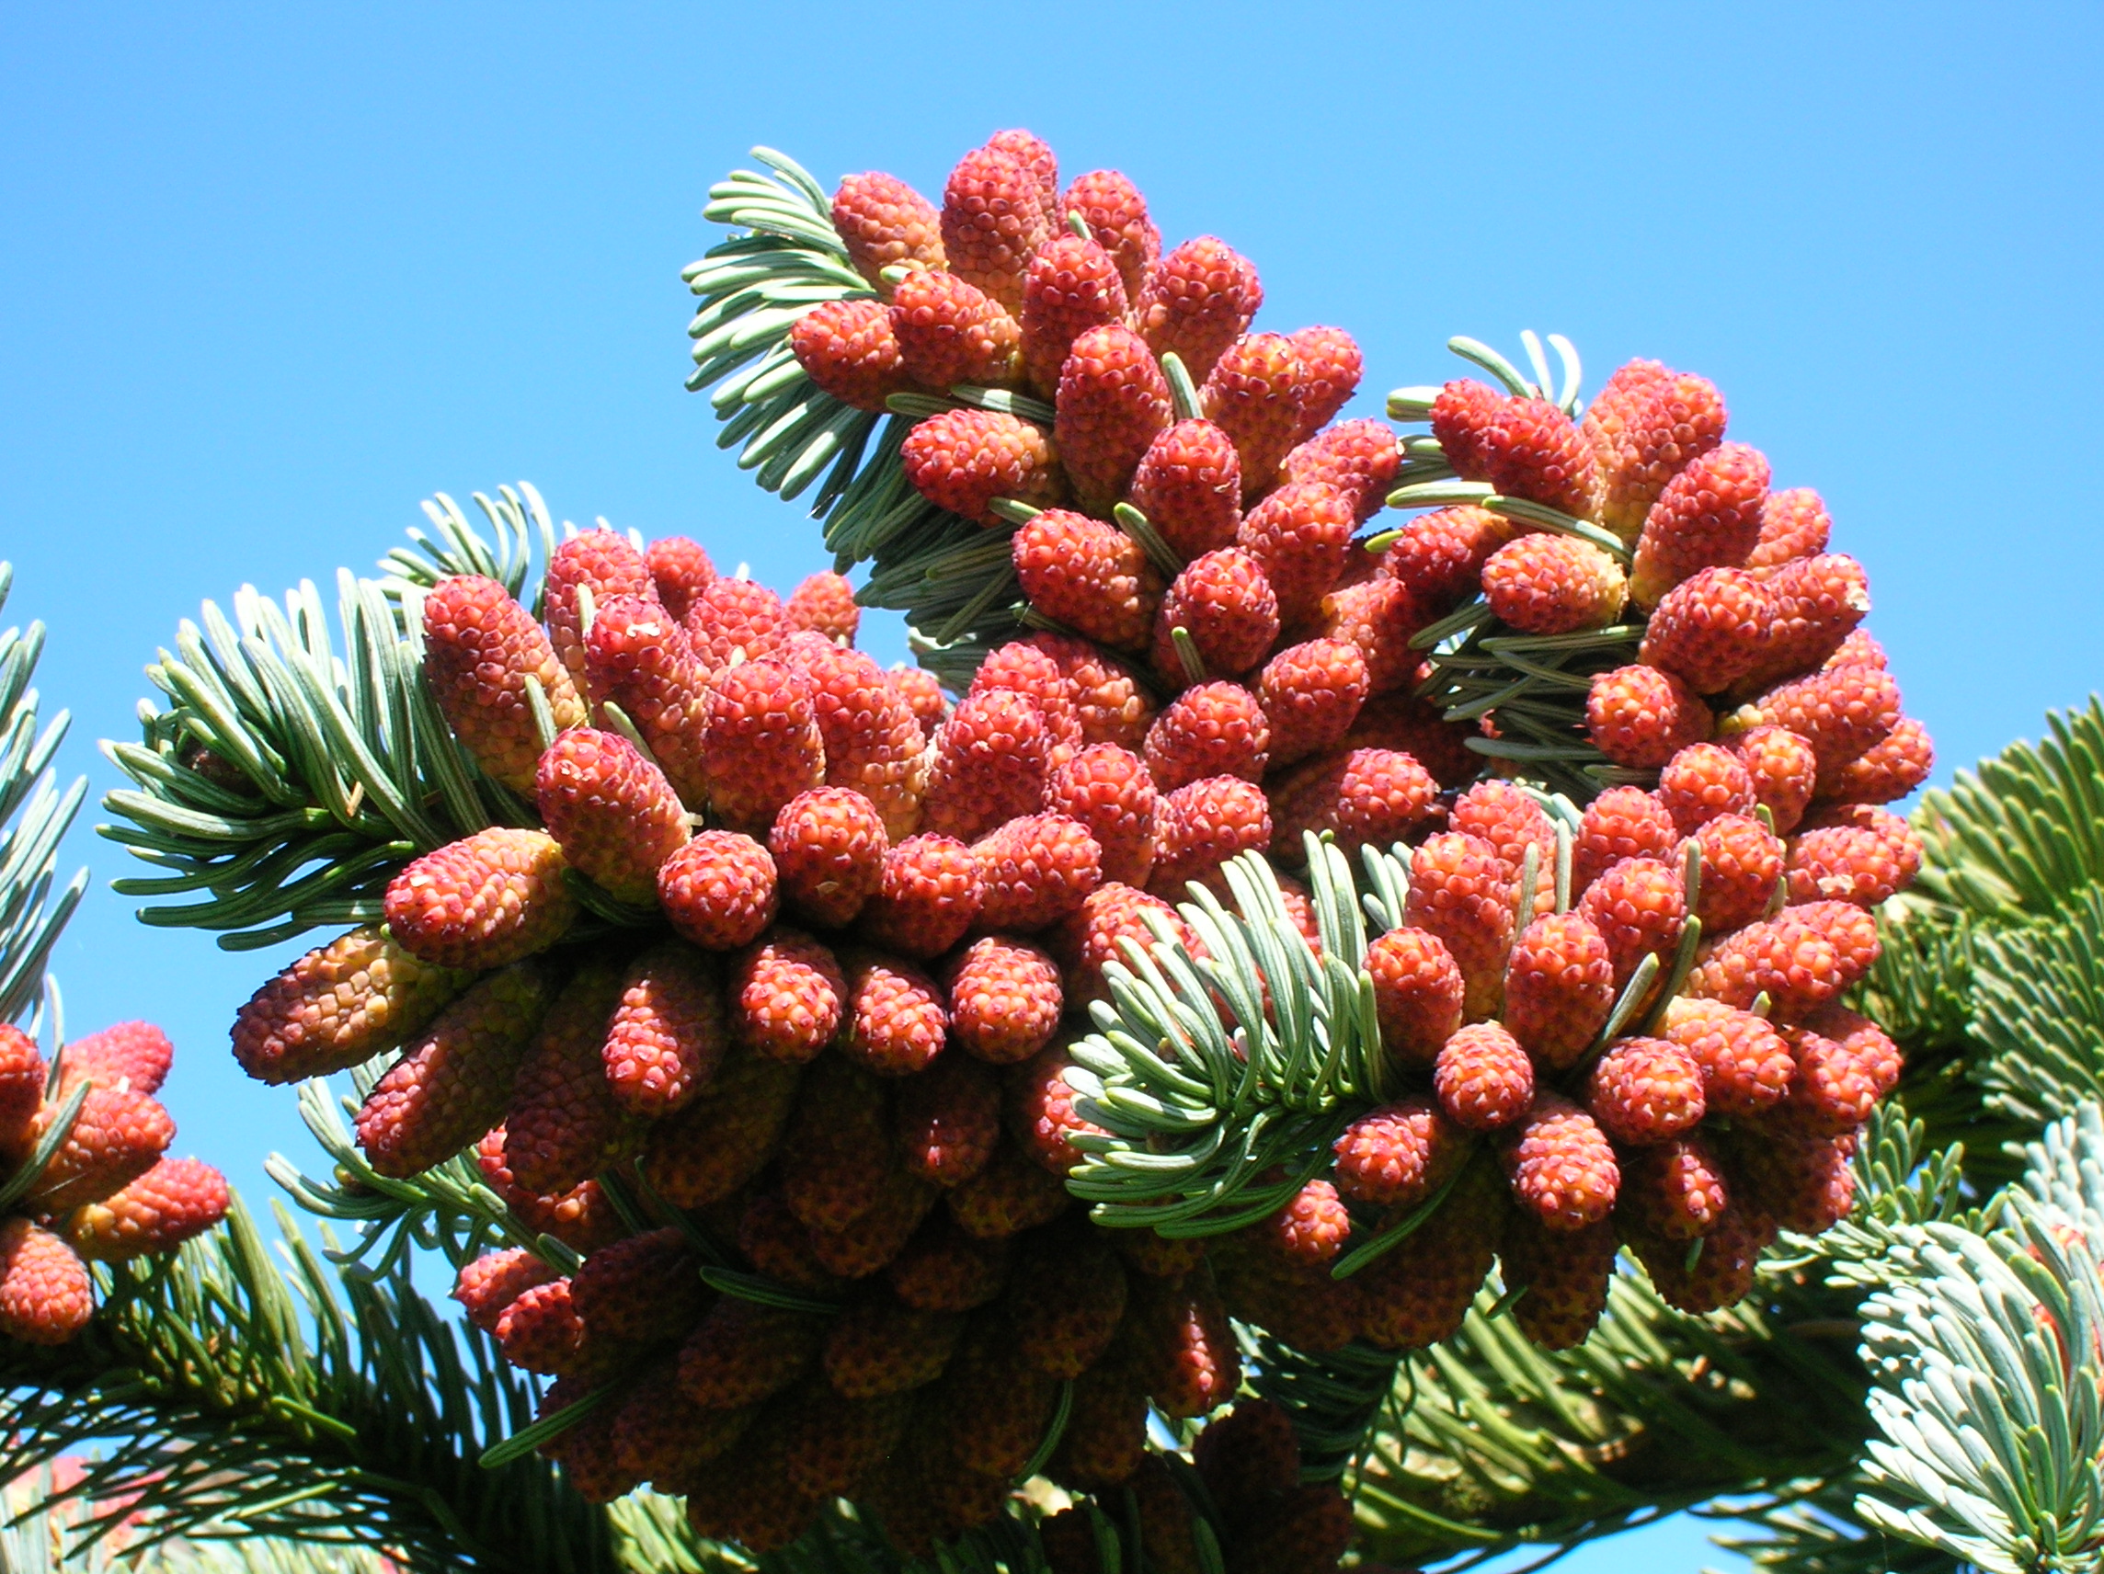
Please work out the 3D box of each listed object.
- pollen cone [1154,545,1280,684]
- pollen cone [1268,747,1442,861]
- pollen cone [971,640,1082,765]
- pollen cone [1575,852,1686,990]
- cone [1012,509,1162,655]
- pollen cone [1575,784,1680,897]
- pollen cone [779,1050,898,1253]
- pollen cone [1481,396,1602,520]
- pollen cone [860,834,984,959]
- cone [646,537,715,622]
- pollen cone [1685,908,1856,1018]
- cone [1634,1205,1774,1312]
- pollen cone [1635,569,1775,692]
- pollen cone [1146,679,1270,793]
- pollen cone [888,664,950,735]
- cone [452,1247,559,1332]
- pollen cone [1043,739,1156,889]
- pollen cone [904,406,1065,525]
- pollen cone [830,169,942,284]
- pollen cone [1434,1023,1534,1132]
[{"bbox_3d":[0.013,-0.013,0.383,0.009,0.009,0.017,32,-25,0],"label":"pollen cone"},{"bbox_3d":[0.030,0.002,0.468,0.019,0.010,0.010,-17,-2,35],"label":"pollen cone"},{"bbox_3d":[-0.002,-0.008,0.463,0.009,0.015,0.009,-18,26,0],"label":"pollen cone"},{"bbox_3d":[0.056,0.013,0.457,0.010,0.010,0.016,24,-51,7],"label":"pollen cone"},{"bbox_3d":[0.003,-0.020,0.460,0.018,0.011,0.011,36,3,-33],"label":"cone"},{"bbox_3d":[0.048,0.006,0.402,0.009,0.009,0.016,13,-31,0],"label":"pollen cone"},{"bbox_3d":[-0.018,0.031,0.405,0.009,0.017,0.009,2,-24,0],"label":"pollen cone"},{"bbox_3d":[0.044,-0.028,0.416,0.008,0.008,0.015,41,0,44],"label":"pollen cone"},{"bbox_3d":[-0.013,0.011,0.472,0.011,0.011,0.018,6,-17,-20],"label":"pollen cone"},{"bbox_3d":[-0.034,-0.018,0.435,0.007,0.011,0.007,0,24,0],"label":"cone"},{"bbox_3d":[0.073,0.019,0.485,0.018,0.011,0.011,-13,-8,39],"label":"pollen cone"},{"bbox_3d":[0.067,0.046,0.490,0.011,0.018,0.011,-13,-32,-8],"label":"cone"},{"bbox_3d":[0.064,-0.015,0.464,0.011,0.011,0.017,-41,-6,-41],"label":"pollen cone"},{"bbox_3d":[0.013,-0.003,0.395,0.009,0.009,0.015,18,-39,0],"label":"pollen cone"},{"bbox_3d":[-0.013,-0.005,0.432,0.007,0.007,0.013,7,-60,0],"label":"pollen cone"},{"bbox_3d":[-0.048,0.045,0.430,0.012,0.007,0.007,-22,0,-17],"label":"cone"},{"bbox_3d":[0.004,0.003,0.395,0.009,0.009,0.015,-3,-53,0],"label":"pollen cone"},{"bbox_3d":[-0.006,-0.033,0.485,0.018,0.011,0.011,14,-6,-25],"label":"pollen cone"},{"bbox_3d":[-0.013,-0.047,0.410,0.015,0.009,0.009,52,0,-24],"label":"pollen cone"},{"bbox_3d":[0.037,0.025,0.406,0.009,0.009,0.016,-14,5,0],"label":"pollen cone"}]

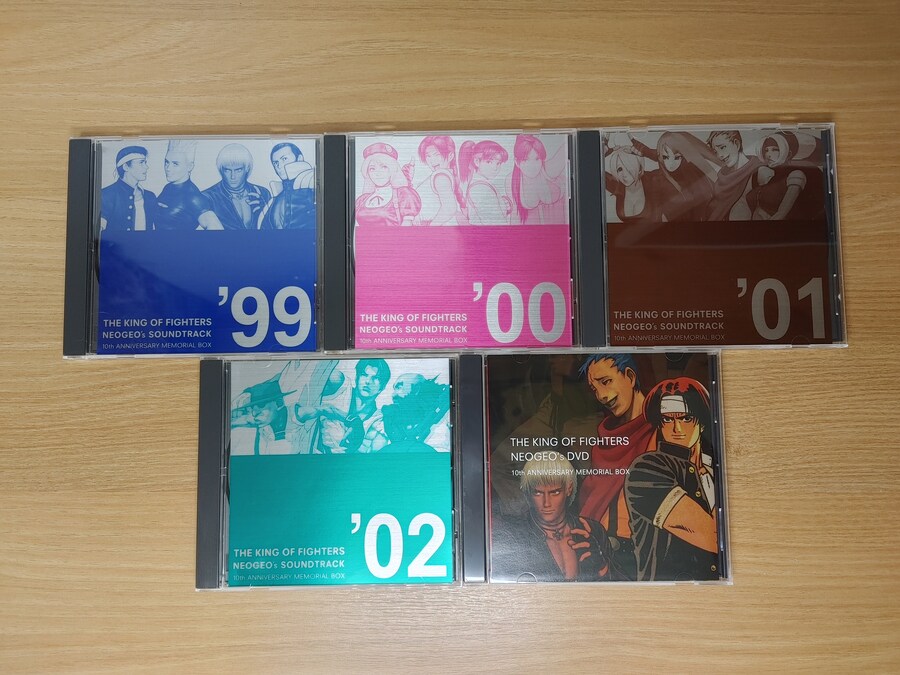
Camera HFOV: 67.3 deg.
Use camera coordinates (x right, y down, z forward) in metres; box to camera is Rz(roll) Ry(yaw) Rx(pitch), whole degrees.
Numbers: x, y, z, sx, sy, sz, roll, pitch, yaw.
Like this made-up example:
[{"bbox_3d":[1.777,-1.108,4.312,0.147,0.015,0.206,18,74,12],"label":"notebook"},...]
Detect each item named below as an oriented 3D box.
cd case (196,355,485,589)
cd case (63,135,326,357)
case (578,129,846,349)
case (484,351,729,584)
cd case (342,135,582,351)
[{"bbox_3d":[-0.065,0.073,0.371,0.142,0.010,0.125,-1,86,1],"label":"cd case"},{"bbox_3d":[-0.142,-0.051,0.381,0.142,0.010,0.125,-1,86,1],"label":"cd case"},{"bbox_3d":[0.143,-0.056,0.377,0.142,0.010,0.125,-1,86,1],"label":"case"},{"bbox_3d":[0.077,0.070,0.369,0.142,0.010,0.125,-1,86,1],"label":"case"},{"bbox_3d":[0.001,-0.053,0.379,0.142,0.010,0.125,-1,86,1],"label":"cd case"}]

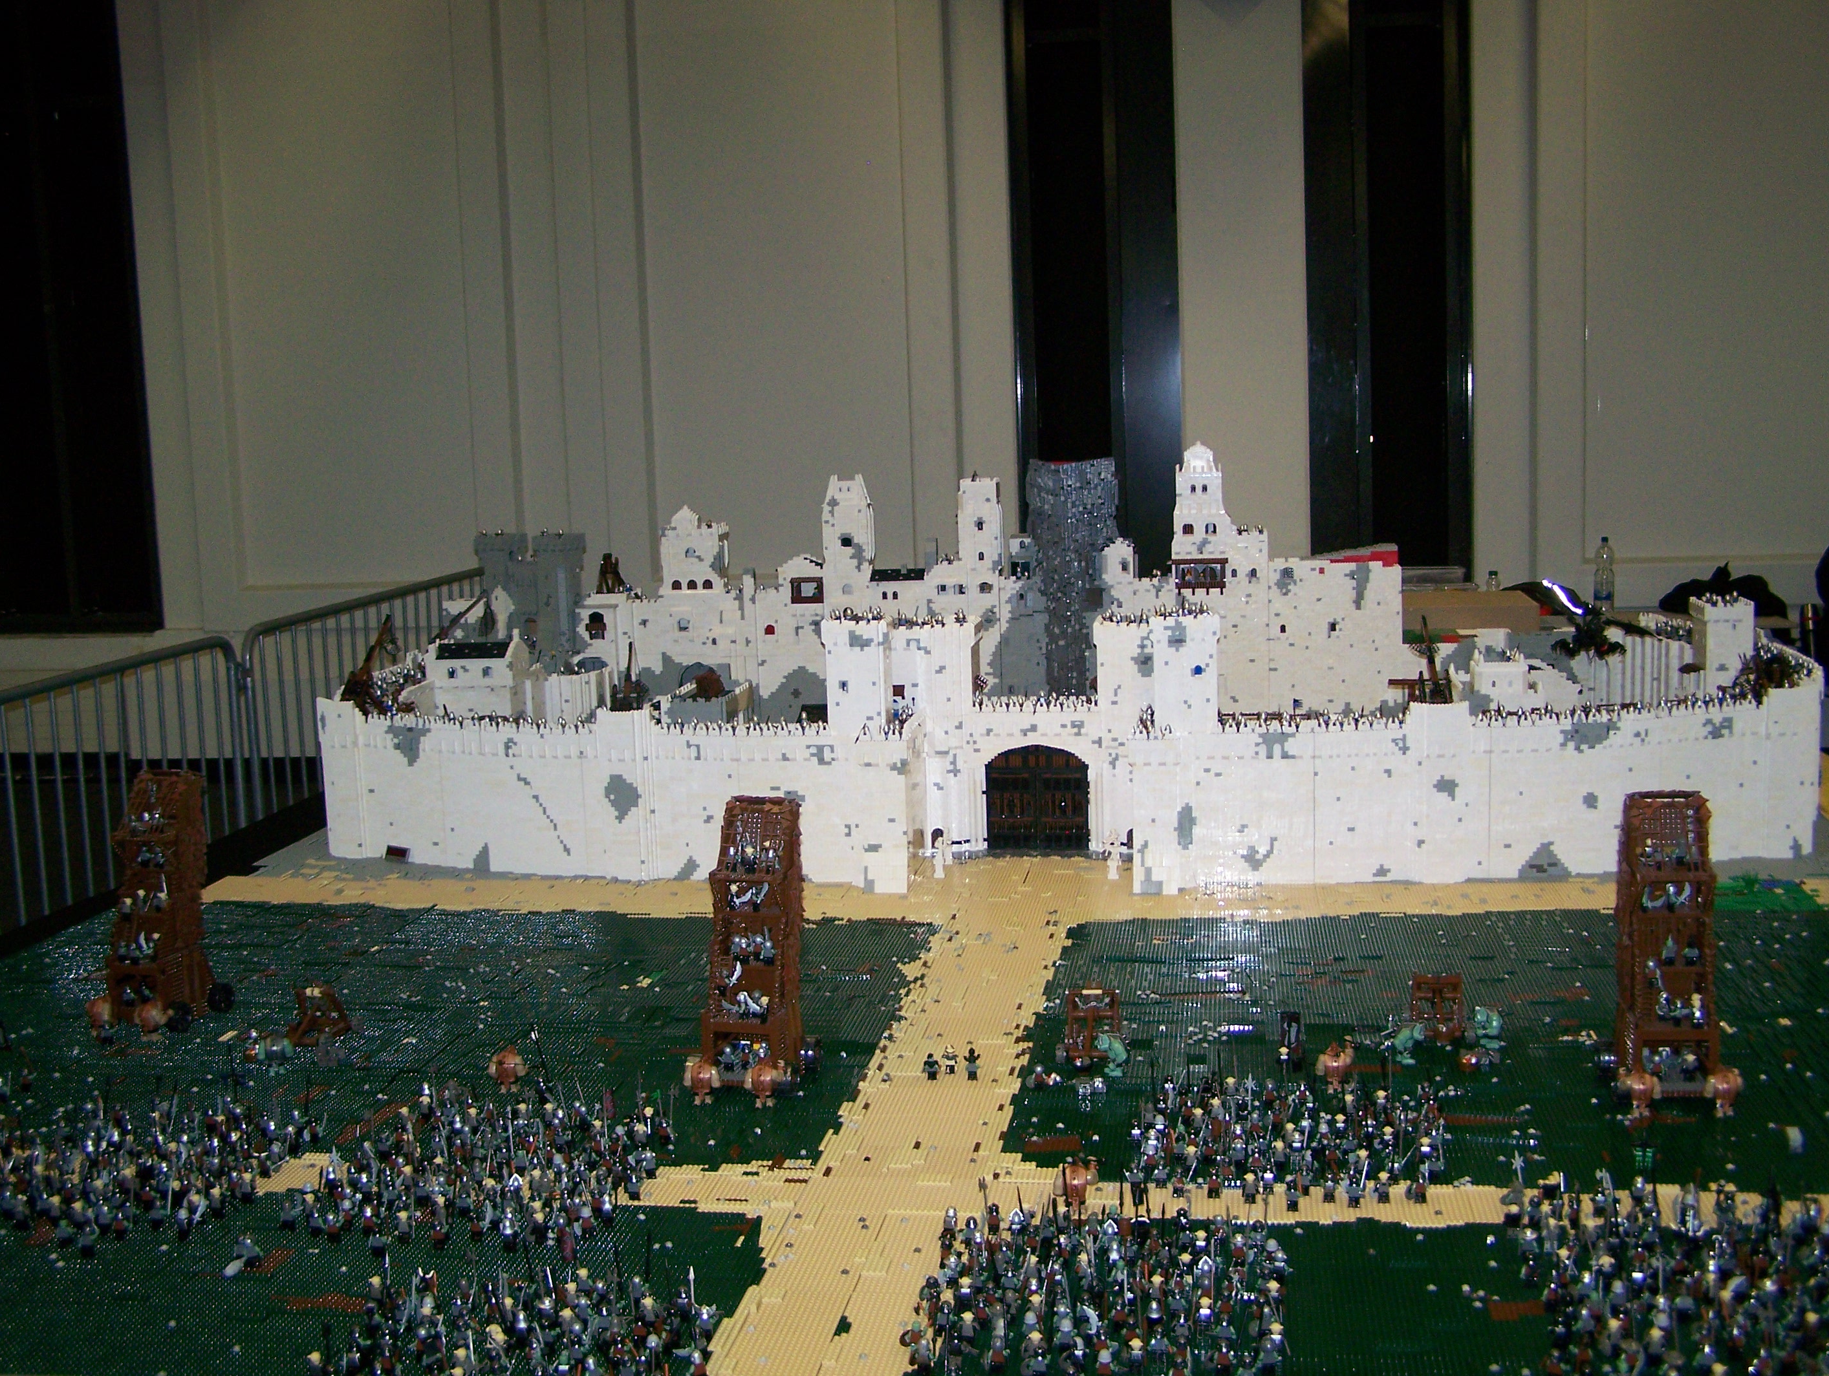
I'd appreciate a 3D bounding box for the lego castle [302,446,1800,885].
[{"bbox_3d":[0.365,-0.141,5.291,3.720,0.920,1.950,0,8,9],"label":"lego castle"}]

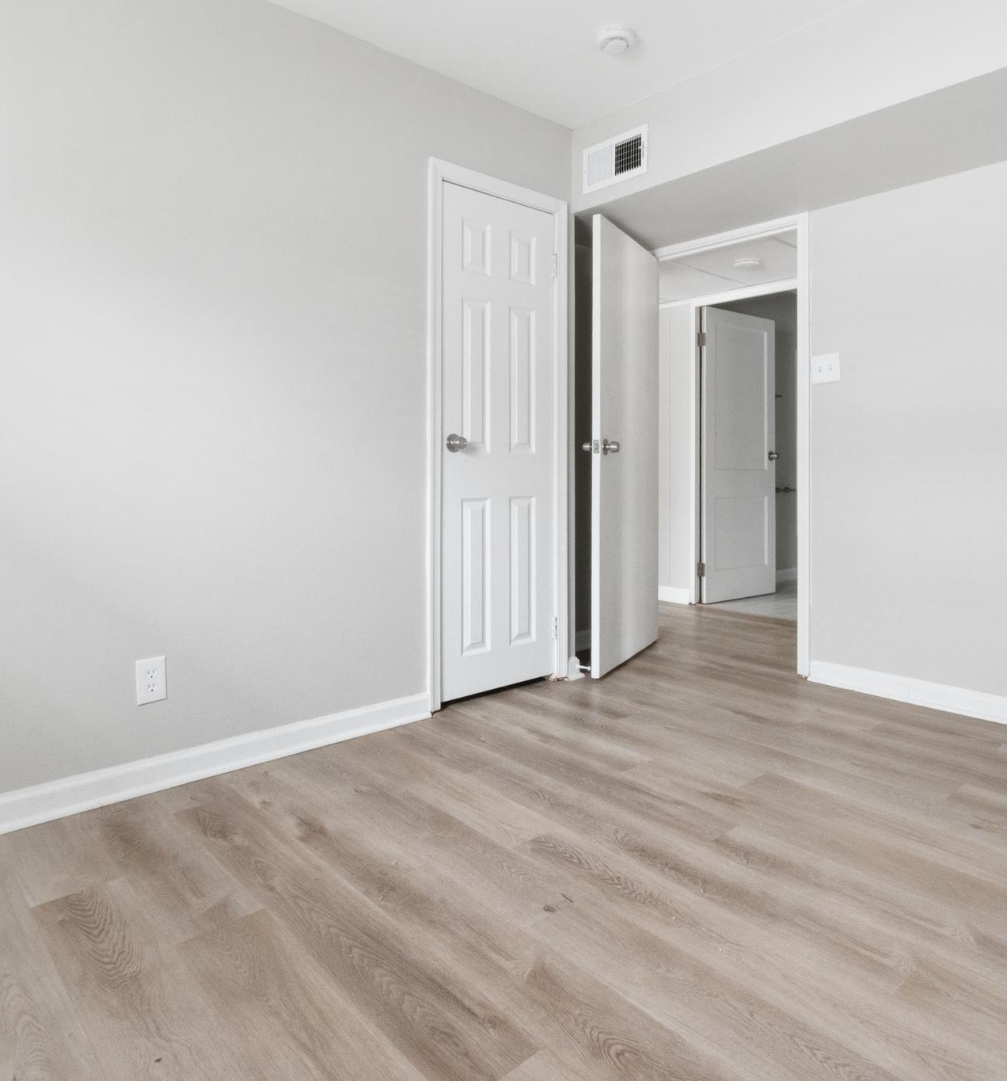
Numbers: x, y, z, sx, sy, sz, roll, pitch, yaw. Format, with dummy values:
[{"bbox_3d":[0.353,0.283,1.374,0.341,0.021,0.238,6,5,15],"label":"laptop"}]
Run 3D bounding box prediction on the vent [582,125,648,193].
[{"bbox_3d":[0.472,-1.611,2.865,0.020,0.195,0.350,-4,6,-40],"label":"vent"}]

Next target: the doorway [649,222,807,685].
[{"bbox_3d":[1.081,-0.421,3.302,0.130,2.060,0.860,-4,6,-40],"label":"doorway"}]

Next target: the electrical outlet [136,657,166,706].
[{"bbox_3d":[-1.032,0.411,1.980,0.080,0.125,0.012,-4,6,-40],"label":"electrical outlet"}]

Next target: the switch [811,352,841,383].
[{"bbox_3d":[1.403,-0.748,2.937,0.012,0.118,0.120,-4,6,-40],"label":"switch"}]

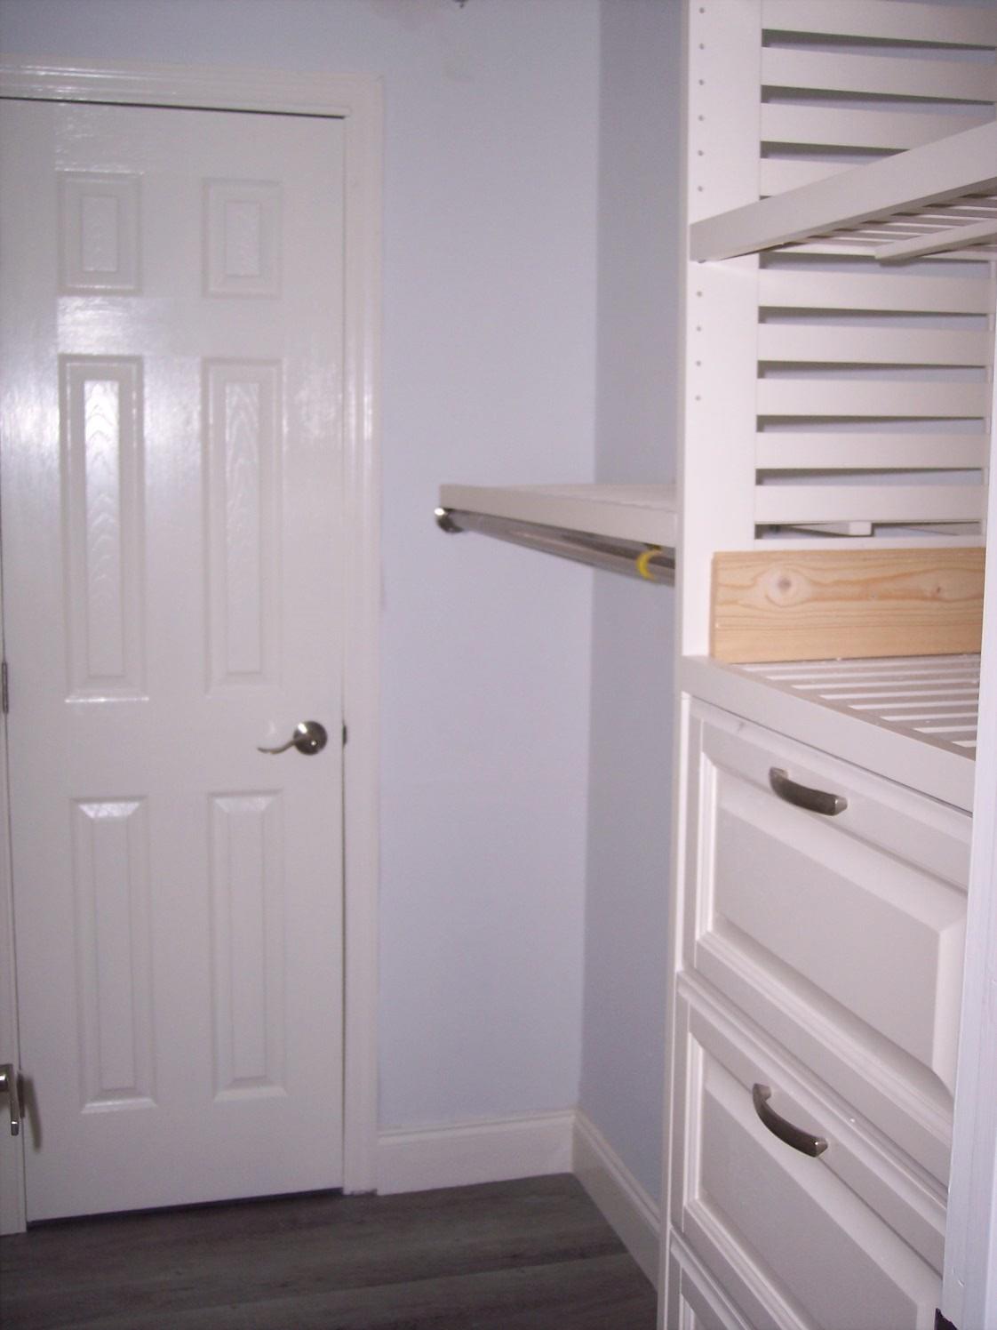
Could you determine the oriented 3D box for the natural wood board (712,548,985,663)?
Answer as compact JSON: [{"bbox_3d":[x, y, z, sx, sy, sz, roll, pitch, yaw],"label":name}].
[{"bbox_3d":[0.377,-0.059,1.509,0.342,0.106,0.020,-2,9,-16],"label":"natural wood board"}]

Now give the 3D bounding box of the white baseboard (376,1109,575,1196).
[{"bbox_3d":[-0.044,0.983,3.039,0.412,0.139,0.020,-2,9,-16],"label":"white baseboard"}]

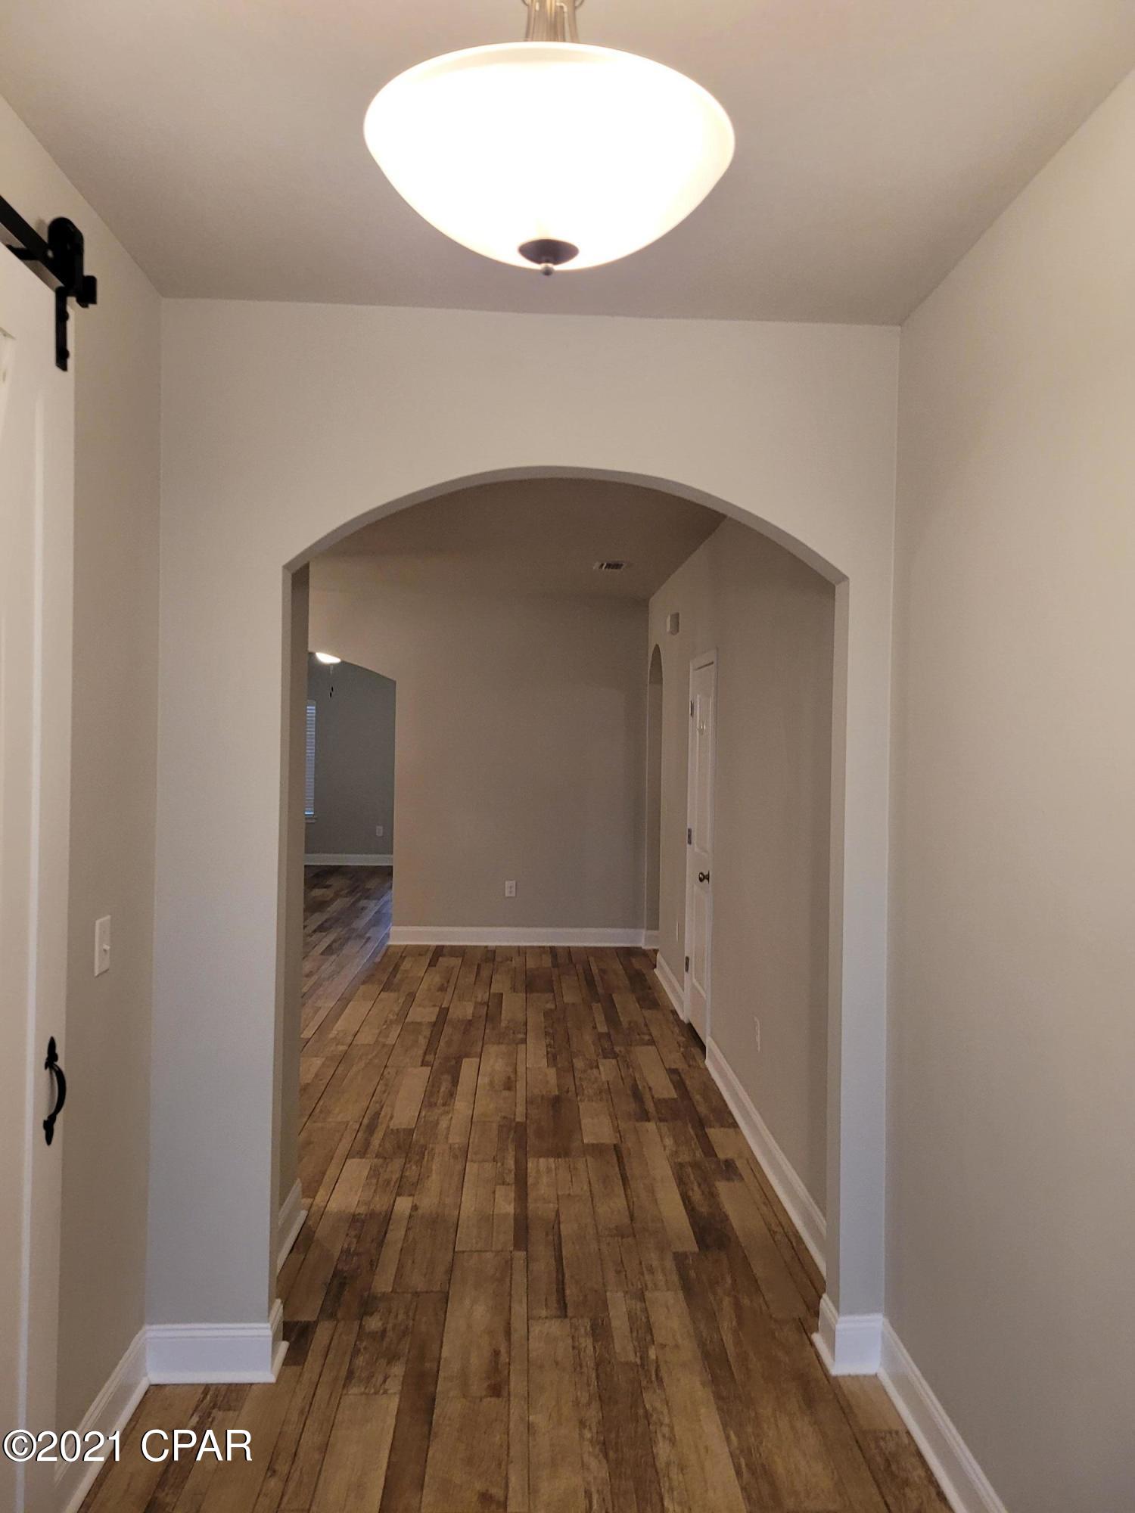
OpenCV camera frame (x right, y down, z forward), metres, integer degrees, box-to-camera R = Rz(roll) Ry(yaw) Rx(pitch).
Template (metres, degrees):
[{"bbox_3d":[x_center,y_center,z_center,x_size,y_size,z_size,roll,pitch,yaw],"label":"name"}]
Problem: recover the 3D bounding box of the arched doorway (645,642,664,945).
[{"bbox_3d":[0.701,0.349,8.417,0.140,2.340,0.880,1,1,-3],"label":"arched doorway"}]

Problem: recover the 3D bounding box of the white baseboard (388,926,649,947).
[{"bbox_3d":[-0.392,1.424,8.962,2.020,0.146,0.025,1,1,-3],"label":"white baseboard"}]

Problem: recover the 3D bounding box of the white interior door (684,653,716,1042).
[{"bbox_3d":[0.743,0.512,6.179,0.075,2.090,0.800,1,1,-3],"label":"white interior door"}]

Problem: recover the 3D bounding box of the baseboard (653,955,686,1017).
[{"bbox_3d":[0.659,1.466,7.353,0.025,0.140,1.420,1,1,-3],"label":"baseboard"}]

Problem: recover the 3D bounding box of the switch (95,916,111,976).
[{"bbox_3d":[-1.029,0.423,2.537,0.014,0.121,0.078,1,1,-3],"label":"switch"}]

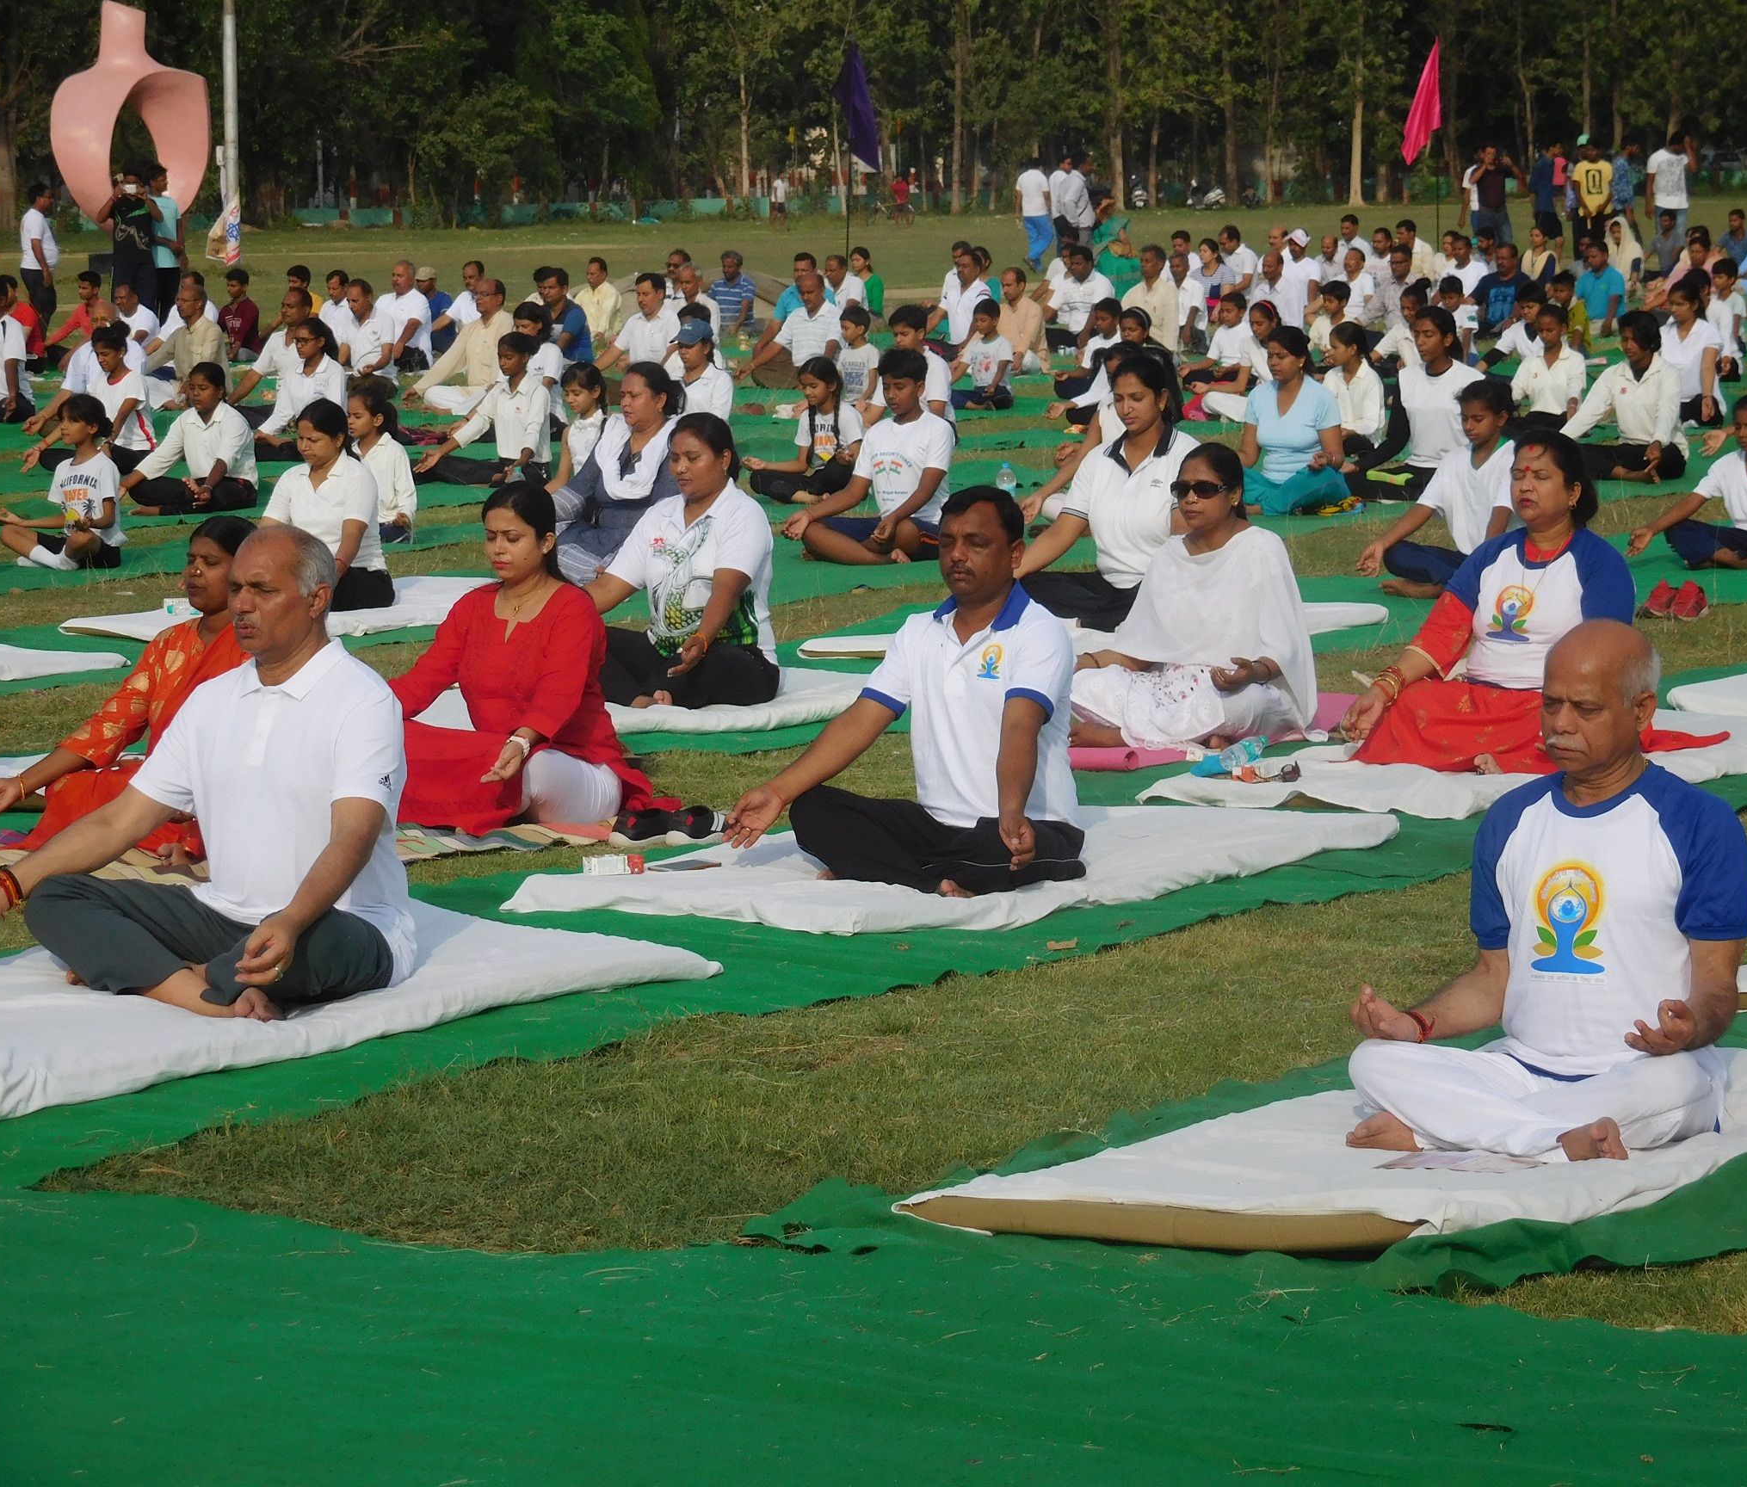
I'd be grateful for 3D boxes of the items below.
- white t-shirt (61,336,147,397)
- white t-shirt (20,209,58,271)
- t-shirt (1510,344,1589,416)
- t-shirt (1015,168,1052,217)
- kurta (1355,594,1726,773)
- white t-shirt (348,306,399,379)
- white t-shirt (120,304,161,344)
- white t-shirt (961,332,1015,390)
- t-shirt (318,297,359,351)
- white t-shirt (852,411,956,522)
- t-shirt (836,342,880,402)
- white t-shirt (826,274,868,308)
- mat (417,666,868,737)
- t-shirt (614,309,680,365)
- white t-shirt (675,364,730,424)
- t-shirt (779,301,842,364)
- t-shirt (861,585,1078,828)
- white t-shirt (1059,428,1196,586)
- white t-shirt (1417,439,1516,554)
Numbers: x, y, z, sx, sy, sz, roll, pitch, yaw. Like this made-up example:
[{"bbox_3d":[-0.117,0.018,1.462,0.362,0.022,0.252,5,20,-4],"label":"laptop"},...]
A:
[{"bbox_3d":[-4.458,-2.130,33.200,0.520,0.490,0.340,4,7,35],"label":"white t-shirt"},{"bbox_3d":[-8.352,-5.052,57.300,0.360,0.650,0.460,-1,6,0],"label":"white t-shirt"},{"bbox_3d":[3.896,-2.093,33.000,0.440,0.430,0.300,1,6,18],"label":"t-shirt"},{"bbox_3d":[2.312,-7.980,83.000,0.470,0.700,0.290,1,6,18],"label":"t-shirt"},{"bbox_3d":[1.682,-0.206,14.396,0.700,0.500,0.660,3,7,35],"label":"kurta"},{"bbox_3d":[-3.543,-2.831,40.500,0.430,0.530,0.270,3,7,33],"label":"white t-shirt"},{"bbox_3d":[-5.759,-3.147,44.500,0.460,0.550,0.280,3,7,36],"label":"white t-shirt"},{"bbox_3d":[0.755,-2.533,38.000,0.350,0.400,0.210,3,7,32],"label":"white t-shirt"},{"bbox_3d":[-4.190,-3.292,45.500,0.450,0.540,0.270,3,7,32],"label":"t-shirt"},{"bbox_3d":[0.110,-1.062,22.000,0.410,0.460,0.250,2,6,25],"label":"white t-shirt"},{"bbox_3d":[-0.095,-2.257,35.000,0.290,0.380,0.190,2,6,25],"label":"t-shirt"},{"bbox_3d":[-0.251,-3.629,47.500,0.460,0.540,0.270,3,7,33],"label":"white t-shirt"},{"bbox_3d":[-0.637,-0.138,16.782,0.950,0.070,1.850,3,7,38],"label":"mat"},{"bbox_3d":[-1.476,-2.591,37.500,0.460,0.530,0.280,3,7,33],"label":"t-shirt"},{"bbox_3d":[-0.936,-1.802,30.500,0.420,0.470,0.300,4,7,38],"label":"white t-shirt"},{"bbox_3d":[-0.454,-3.064,43.000,0.460,0.500,0.290,2,7,30],"label":"t-shirt"},{"bbox_3d":[0.215,-0.081,12.700,0.440,0.530,0.260,3,7,32],"label":"t-shirt"},{"bbox_3d":[0.839,-0.750,18.300,0.440,0.520,0.280,3,7,34],"label":"white t-shirt"},{"bbox_3d":[2.296,-0.934,21.800,0.390,0.460,0.250,3,7,34],"label":"white t-shirt"}]

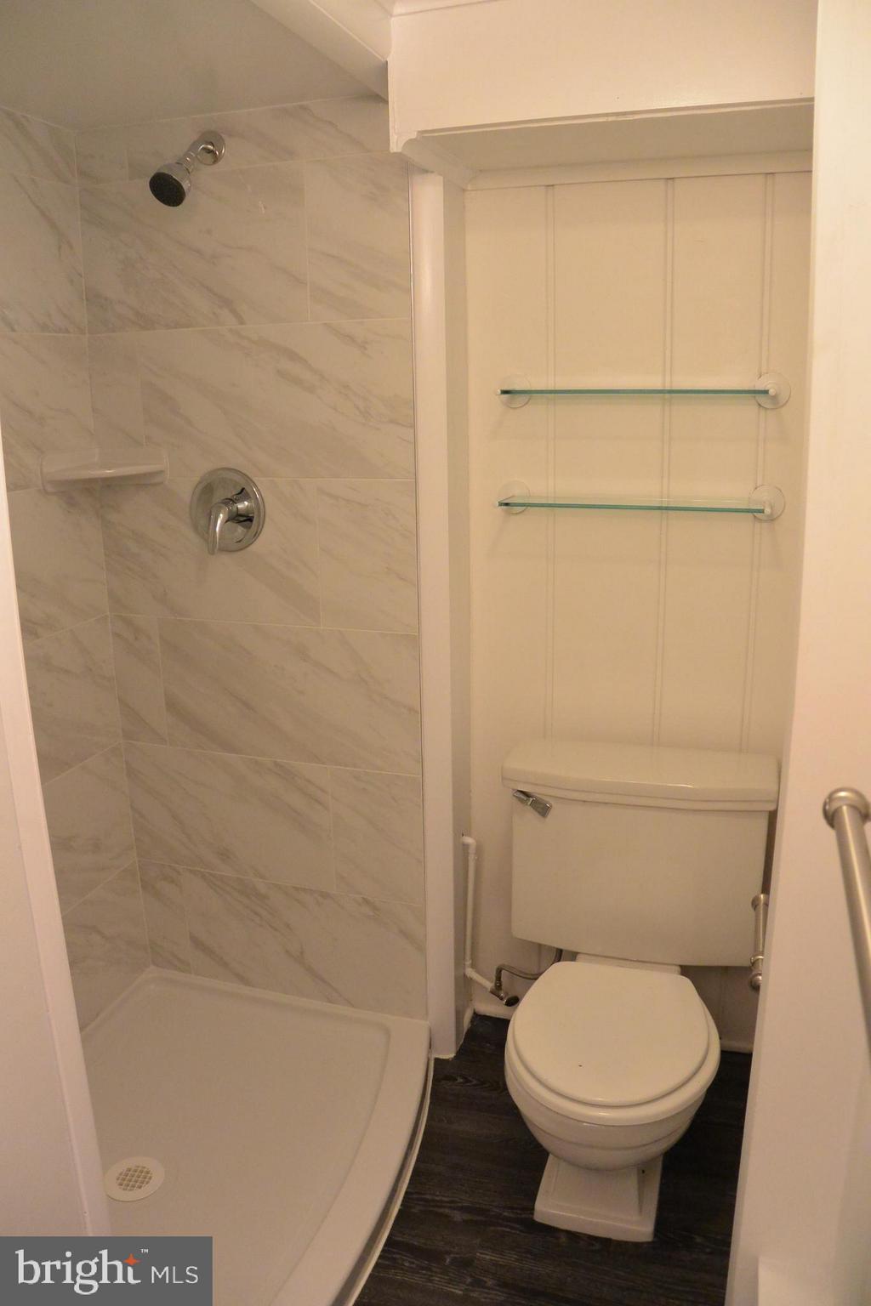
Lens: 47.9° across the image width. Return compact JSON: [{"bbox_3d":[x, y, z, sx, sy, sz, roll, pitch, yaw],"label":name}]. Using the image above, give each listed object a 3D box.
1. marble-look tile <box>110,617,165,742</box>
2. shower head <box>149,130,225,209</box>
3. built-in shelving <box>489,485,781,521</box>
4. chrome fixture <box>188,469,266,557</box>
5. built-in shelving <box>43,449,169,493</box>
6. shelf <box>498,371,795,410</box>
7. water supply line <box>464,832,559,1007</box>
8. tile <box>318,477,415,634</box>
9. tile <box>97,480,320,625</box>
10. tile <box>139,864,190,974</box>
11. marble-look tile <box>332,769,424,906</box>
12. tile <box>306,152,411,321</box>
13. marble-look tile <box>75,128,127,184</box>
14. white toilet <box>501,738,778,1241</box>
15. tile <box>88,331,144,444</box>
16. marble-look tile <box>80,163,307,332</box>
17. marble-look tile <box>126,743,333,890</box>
[{"bbox_3d":[-0.677,0.059,2.239,0.127,0.303,0.010,4,15,18],"label":"marble-look tile"},{"bbox_3d":[-0.465,-0.883,1.819,0.082,0.170,0.186,4,15,18],"label":"shower head"},{"bbox_3d":[0.382,-0.290,1.898,0.560,0.065,0.140,4,15,18],"label":"built-in shelving"},{"bbox_3d":[-0.452,-0.292,2.044,0.178,0.182,0.080,4,15,18],"label":"chrome fixture"},{"bbox_3d":[-0.705,-0.388,2.066,0.255,0.080,0.165,-8,15,-25],"label":"built-in shelving"},{"bbox_3d":[0.391,-0.500,1.873,0.550,0.070,0.125,4,15,18],"label":"shelf"},{"bbox_3d":[0.161,0.594,2.148,0.235,0.385,0.110,4,15,18],"label":"water supply line"},{"bbox_3d":[-0.137,-0.196,1.985,0.213,0.303,0.010,4,15,18],"label":"tile"},{"bbox_3d":[-0.492,-0.224,2.120,0.530,0.305,0.012,4,15,18],"label":"tile"},{"bbox_3d":[-0.659,0.648,2.406,0.126,0.300,0.012,4,15,18],"label":"tile"},{"bbox_3d":[-0.126,0.400,2.132,0.213,0.303,0.010,4,15,18],"label":"marble-look tile"},{"bbox_3d":[-0.145,-0.774,1.838,0.213,0.303,0.010,4,15,18],"label":"tile"},{"bbox_3d":[-0.672,-0.998,1.968,0.127,0.104,0.010,4,15,18],"label":"marble-look tile"},{"bbox_3d":[0.340,0.635,1.824,0.530,0.745,0.720,4,15,18],"label":"white toilet"},{"bbox_3d":[-0.681,-0.530,2.111,0.130,0.305,0.012,4,15,18],"label":"tile"},{"bbox_3d":[-0.494,-0.809,1.976,0.530,0.305,0.012,4,15,18],"label":"marble-look tile"},{"bbox_3d":[-0.480,0.374,2.270,0.530,0.305,0.012,4,15,18],"label":"marble-look tile"}]

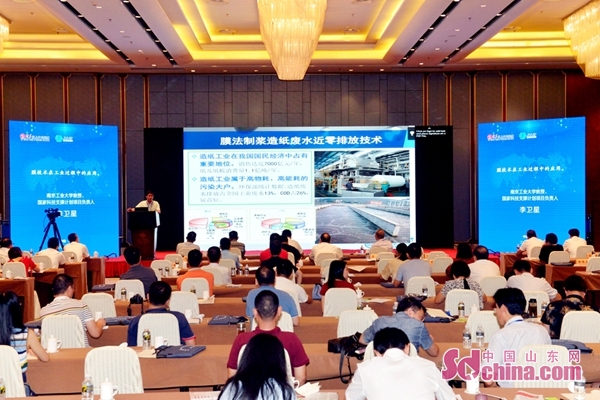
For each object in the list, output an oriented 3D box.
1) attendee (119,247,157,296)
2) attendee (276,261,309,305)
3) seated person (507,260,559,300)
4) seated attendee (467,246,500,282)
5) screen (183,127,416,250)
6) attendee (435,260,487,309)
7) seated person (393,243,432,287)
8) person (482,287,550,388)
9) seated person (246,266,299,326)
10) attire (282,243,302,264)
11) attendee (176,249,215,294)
[{"bbox_3d":[-2.081,1.257,11.100,0.500,1.330,0.800,0,0,5],"label":"attendee"},{"bbox_3d":[-0.133,1.246,9.250,0.500,1.220,0.800,0,0,4],"label":"attendee"},{"bbox_3d":[2.645,1.325,9.900,0.580,1.250,0.780,0,0,-7],"label":"seated person"},{"bbox_3d":[2.257,1.205,10.600,0.490,1.250,0.800,0,0,-4],"label":"seated attendee"},{"bbox_3d":[-0.006,-0.325,24.500,6.580,3.500,0.120,0,0,0],"label":"screen"},{"bbox_3d":[1.815,1.325,9.800,0.570,1.250,0.750,0,0,0],"label":"attendee"},{"bbox_3d":[1.447,1.253,11.250,0.520,1.340,0.750,0,0,0],"label":"seated person"},{"bbox_3d":[1.468,1.224,5.850,0.520,1.240,0.800,0,0,-25],"label":"person"},{"bbox_3d":[-0.246,1.258,7.750,0.500,1.320,0.800,0,0,1],"label":"seated person"},{"bbox_3d":[-0.198,1.095,16.350,0.500,0.660,0.400,0,0,0],"label":"attire"},{"bbox_3d":[-1.284,1.235,10.650,0.480,1.250,0.800,0,0,3],"label":"attendee"}]

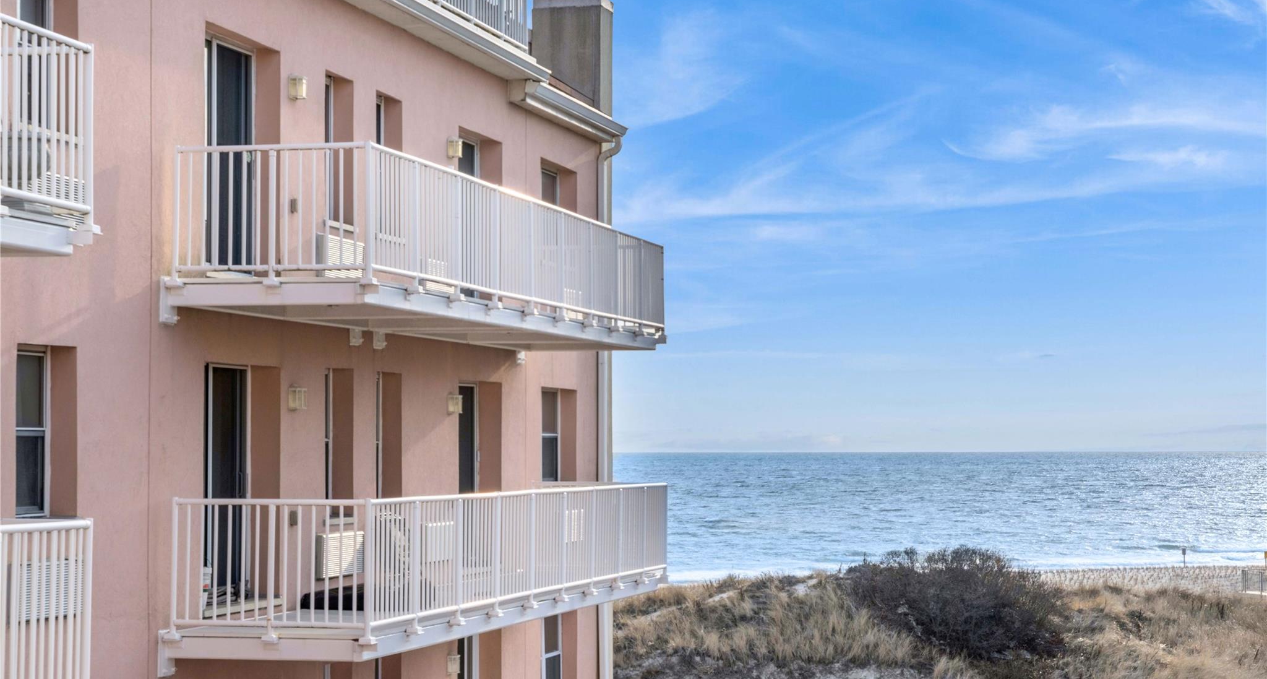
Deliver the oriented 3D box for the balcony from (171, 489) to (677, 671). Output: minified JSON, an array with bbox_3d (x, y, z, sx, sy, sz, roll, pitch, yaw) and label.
[{"bbox_3d":[-1.642,2.135,22.199,1.770,1.370,9.460,-1,-3,15],"label":"balcony"}]

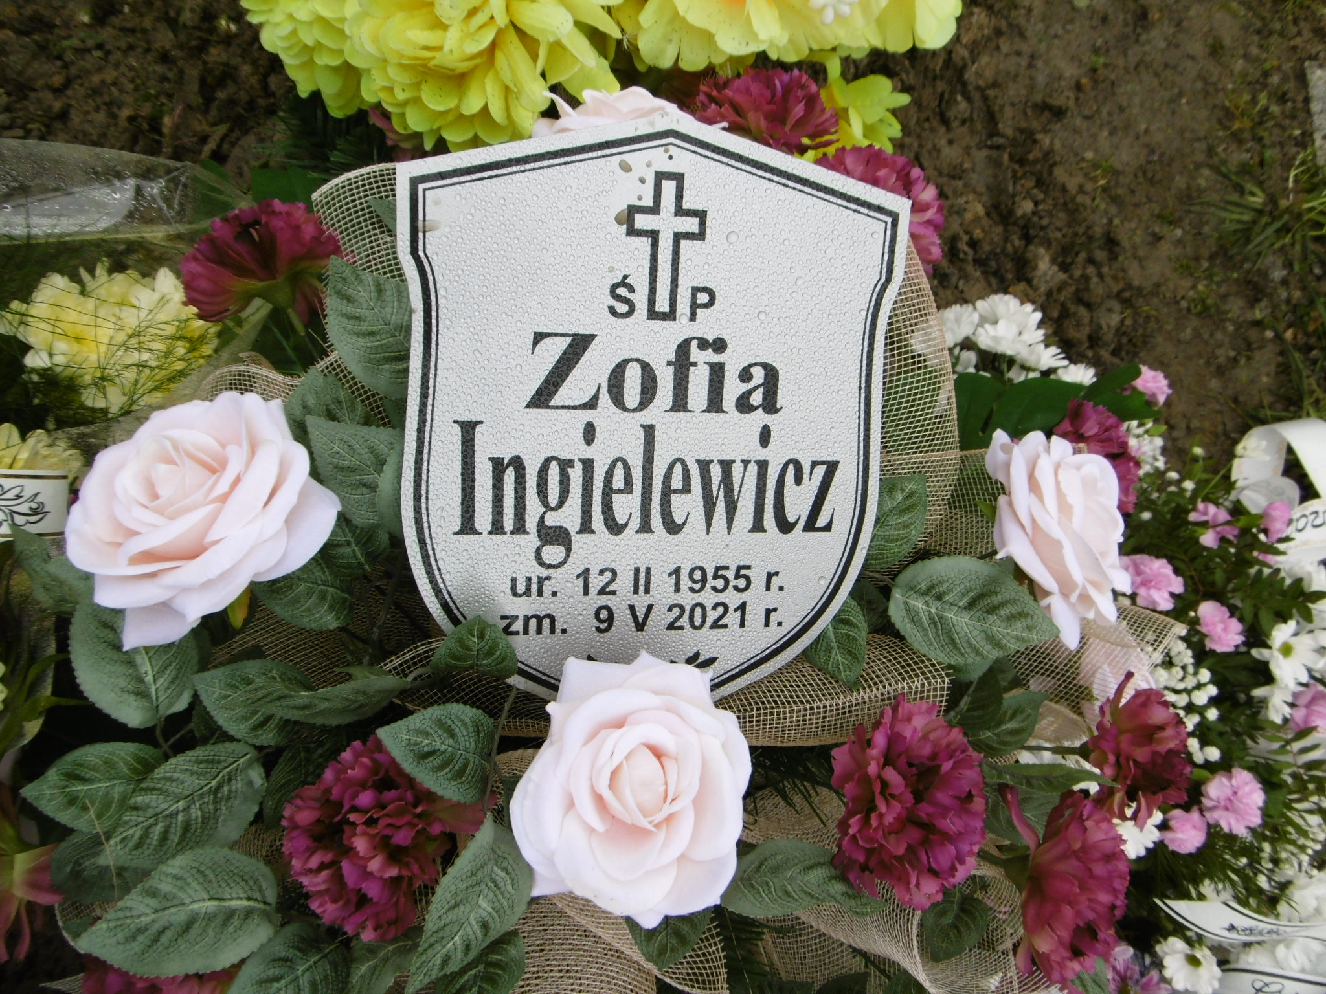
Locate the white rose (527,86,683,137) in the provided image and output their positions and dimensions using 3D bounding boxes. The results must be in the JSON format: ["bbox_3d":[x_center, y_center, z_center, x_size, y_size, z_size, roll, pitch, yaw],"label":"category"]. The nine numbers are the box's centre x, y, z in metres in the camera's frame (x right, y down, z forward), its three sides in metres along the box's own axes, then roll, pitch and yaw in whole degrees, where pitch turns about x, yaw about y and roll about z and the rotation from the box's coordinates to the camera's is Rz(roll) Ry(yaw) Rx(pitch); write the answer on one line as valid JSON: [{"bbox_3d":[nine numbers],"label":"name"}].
[{"bbox_3d":[-0.018,-0.184,0.475,0.093,0.060,0.085,0,28,0],"label":"white rose"}]

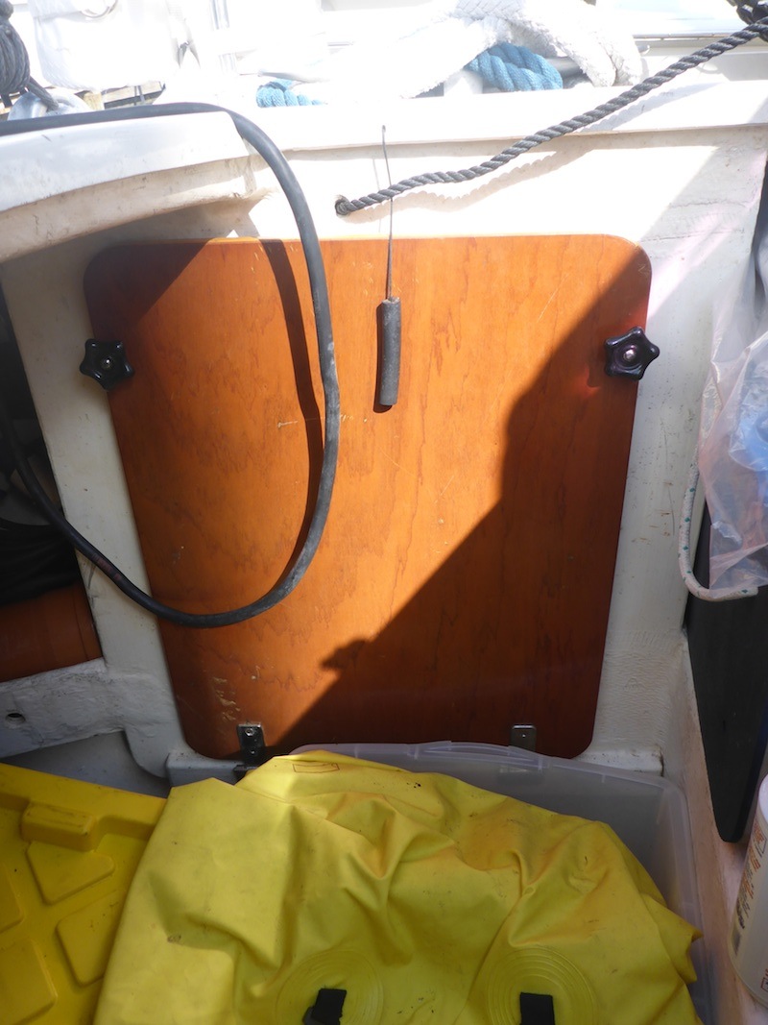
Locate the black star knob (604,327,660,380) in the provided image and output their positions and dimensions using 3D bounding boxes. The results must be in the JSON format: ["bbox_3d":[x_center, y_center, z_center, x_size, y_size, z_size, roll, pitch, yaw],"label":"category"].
[{"bbox_3d":[0.205,-0.133,0.694,0.049,0.049,0.030,-1,30,1],"label":"black star knob"}]

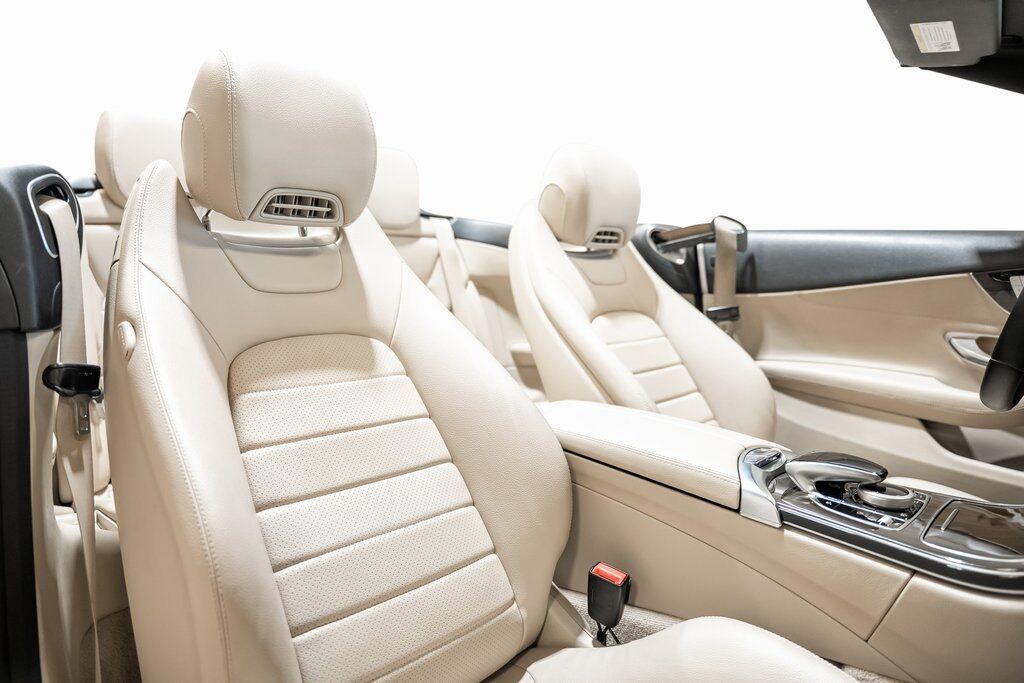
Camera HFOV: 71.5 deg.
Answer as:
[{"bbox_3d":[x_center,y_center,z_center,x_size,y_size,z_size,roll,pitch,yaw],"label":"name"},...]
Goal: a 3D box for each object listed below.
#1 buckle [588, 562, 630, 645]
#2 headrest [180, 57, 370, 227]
[{"bbox_3d":[0.131,0.348,0.952,0.030,0.086,0.046,-4,6,-44],"label":"buckle"},{"bbox_3d":[-0.306,-0.258,0.935,0.150,0.210,0.258,4,6,41],"label":"headrest"}]

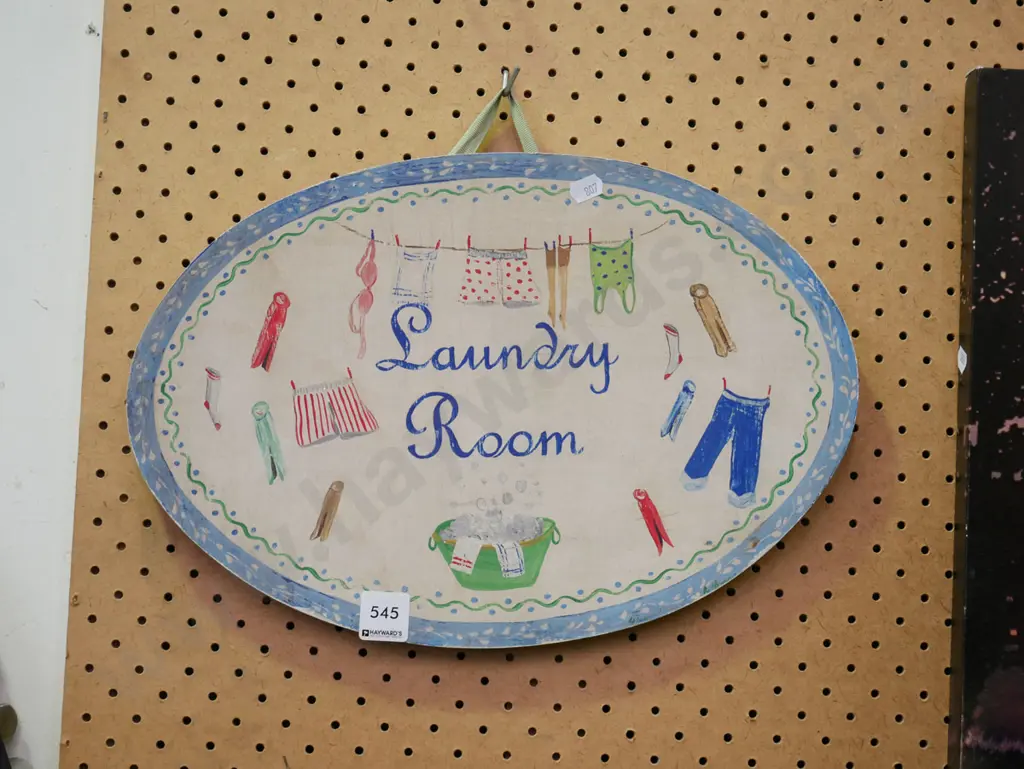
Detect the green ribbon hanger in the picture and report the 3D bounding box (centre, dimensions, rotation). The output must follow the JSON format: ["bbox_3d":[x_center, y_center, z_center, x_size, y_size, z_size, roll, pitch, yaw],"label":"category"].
[{"bbox_3d":[-0.014,-0.207,1.482,0.067,0.067,0.022,2,-7,-2],"label":"green ribbon hanger"}]

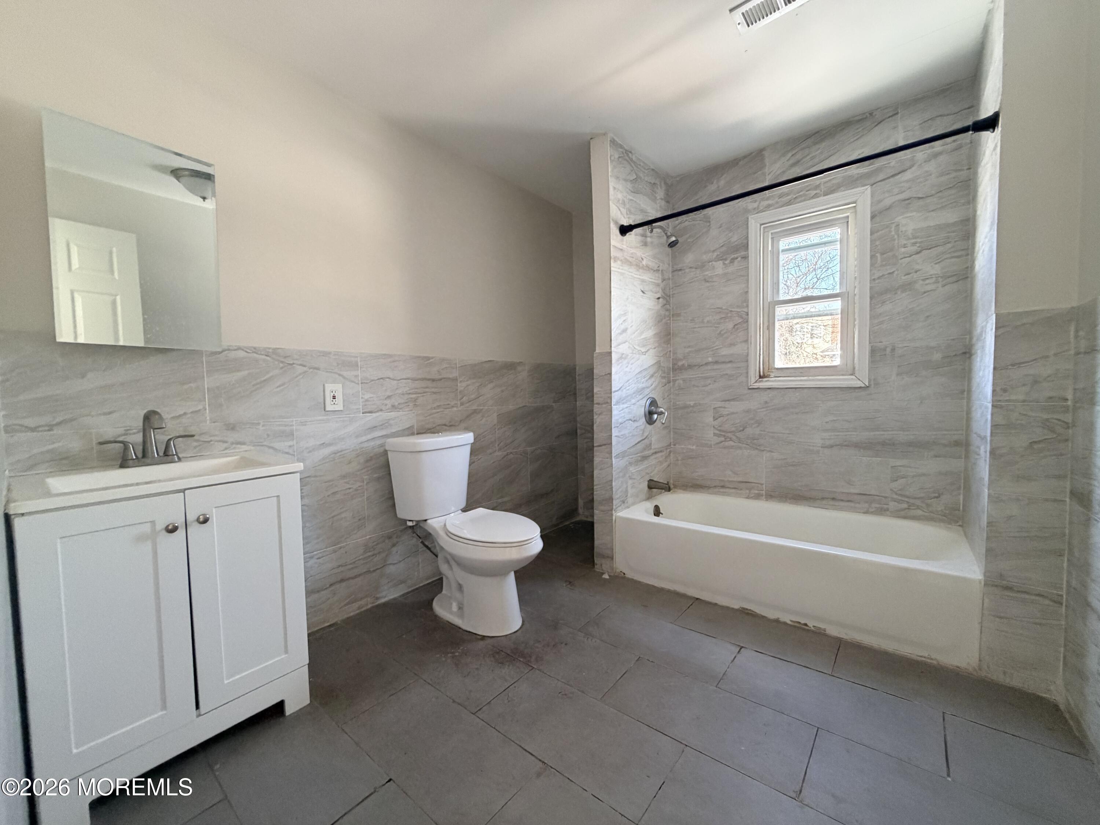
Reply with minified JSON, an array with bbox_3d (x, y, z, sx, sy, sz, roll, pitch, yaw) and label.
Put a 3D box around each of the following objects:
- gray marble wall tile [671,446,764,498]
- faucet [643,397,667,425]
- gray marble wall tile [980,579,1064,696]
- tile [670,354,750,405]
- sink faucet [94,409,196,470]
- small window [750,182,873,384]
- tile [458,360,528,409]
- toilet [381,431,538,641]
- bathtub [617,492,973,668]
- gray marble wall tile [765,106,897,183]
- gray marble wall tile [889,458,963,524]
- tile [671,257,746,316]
[{"bbox_3d":[1.081,0.384,2.893,0.586,0.298,0.010,1,3,39],"label":"gray marble wall tile"},{"bbox_3d":[0.688,-0.006,2.822,0.100,0.180,0.178,1,3,39],"label":"faucet"},{"bbox_3d":[1.613,0.754,1.525,0.189,0.327,0.011,1,3,39],"label":"gray marble wall tile"},{"bbox_3d":[1.044,-0.225,2.917,0.505,0.303,0.010,1,4,39],"label":"tile"},{"bbox_3d":[-1.287,0.082,1.436,0.165,0.179,0.243,1,3,39],"label":"sink faucet"},{"bbox_3d":[1.469,-0.665,2.558,0.605,1.047,0.080,1,4,39],"label":"small window"},{"bbox_3d":[-0.353,-0.182,2.864,0.012,0.298,0.600,1,4,39],"label":"tile"},{"bbox_3d":[-0.379,0.548,2.160,0.808,0.817,0.409,1,4,39],"label":"toilet"},{"bbox_3d":[1.195,0.740,2.353,1.502,0.347,0.760,1,4,39],"label":"bathtub"},{"bbox_3d":[1.521,-1.420,2.426,0.607,0.270,0.010,1,3,39],"label":"gray marble wall tile"},{"bbox_3d":[1.903,0.380,2.254,0.280,0.306,0.012,1,4,39],"label":"gray marble wall tile"},{"bbox_3d":[1.036,-0.827,2.927,0.493,0.302,0.011,1,3,39],"label":"tile"}]

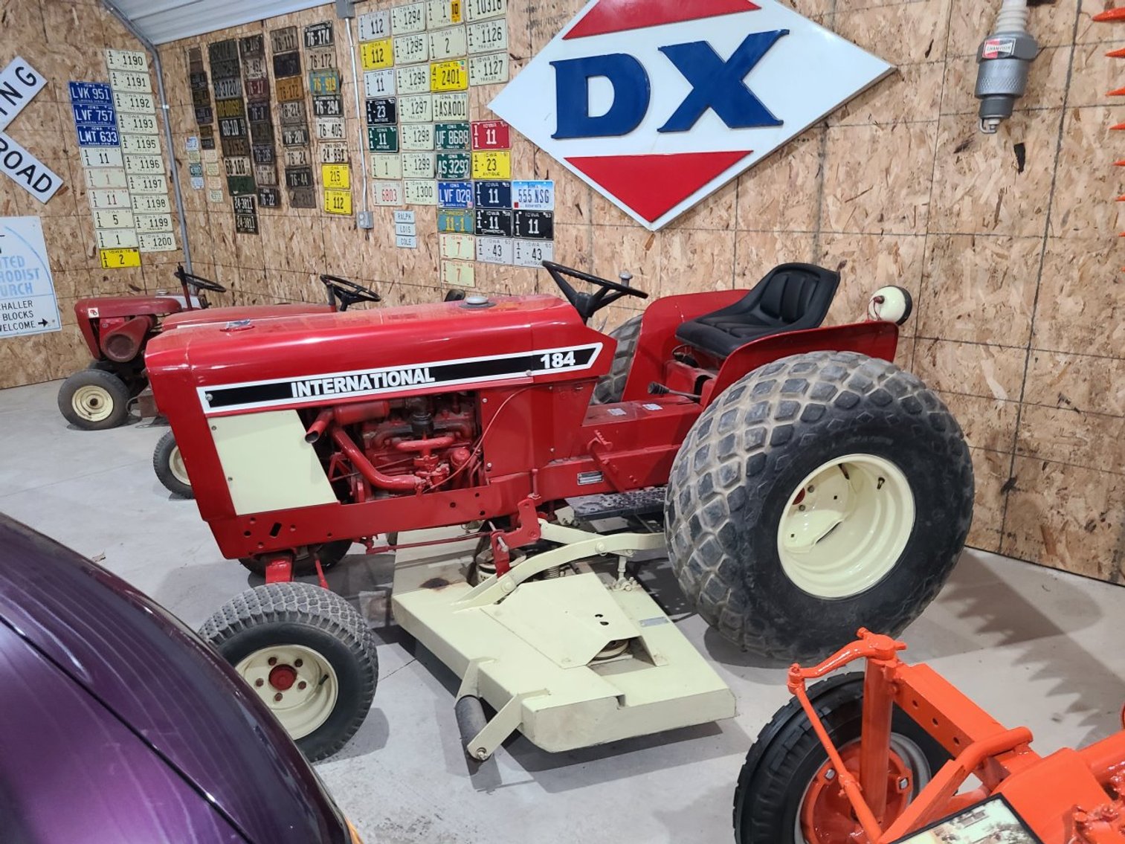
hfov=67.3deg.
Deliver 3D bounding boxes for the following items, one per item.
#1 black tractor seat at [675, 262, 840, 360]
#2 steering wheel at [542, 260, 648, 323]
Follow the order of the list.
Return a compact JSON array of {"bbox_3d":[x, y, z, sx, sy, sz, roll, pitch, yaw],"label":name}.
[{"bbox_3d":[0.703,-0.406,3.057,0.480,0.300,0.470,-6,17,-17],"label":"black tractor seat"},{"bbox_3d":[0.099,-0.450,2.841,0.380,0.165,0.380,19,9,-3],"label":"steering wheel"}]

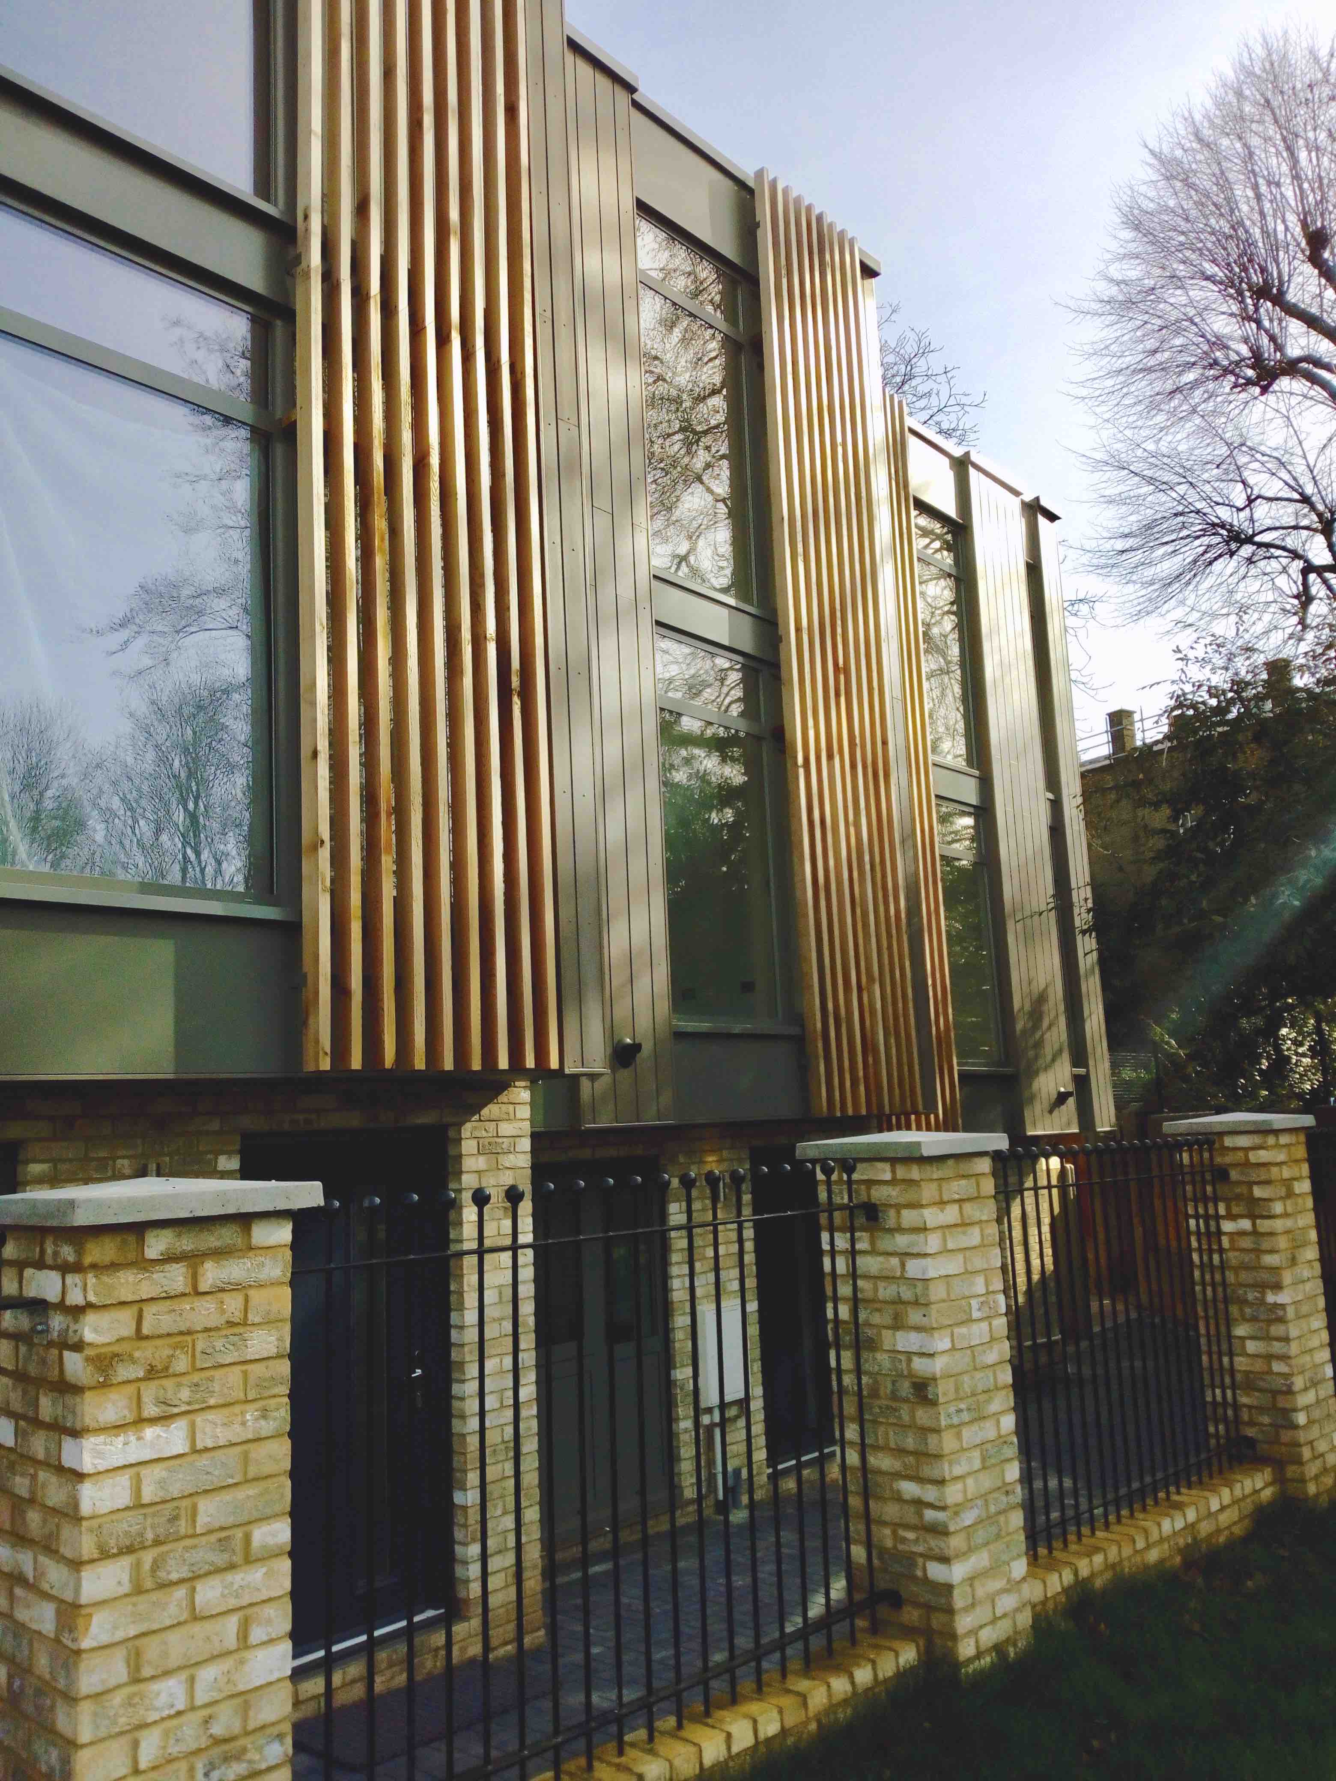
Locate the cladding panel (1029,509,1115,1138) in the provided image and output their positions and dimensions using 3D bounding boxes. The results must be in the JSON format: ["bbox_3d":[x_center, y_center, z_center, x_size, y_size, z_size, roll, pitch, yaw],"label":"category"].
[{"bbox_3d":[3.965,-0.738,13.775,0.170,6.142,0.410,-10,-11,40],"label":"cladding panel"}]

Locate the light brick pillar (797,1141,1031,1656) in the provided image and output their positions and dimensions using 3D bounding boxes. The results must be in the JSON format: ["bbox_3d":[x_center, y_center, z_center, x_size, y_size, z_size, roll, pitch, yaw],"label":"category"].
[{"bbox_3d":[0.822,1.616,4.598,0.500,1.570,0.530,-10,-11,40],"label":"light brick pillar"}]

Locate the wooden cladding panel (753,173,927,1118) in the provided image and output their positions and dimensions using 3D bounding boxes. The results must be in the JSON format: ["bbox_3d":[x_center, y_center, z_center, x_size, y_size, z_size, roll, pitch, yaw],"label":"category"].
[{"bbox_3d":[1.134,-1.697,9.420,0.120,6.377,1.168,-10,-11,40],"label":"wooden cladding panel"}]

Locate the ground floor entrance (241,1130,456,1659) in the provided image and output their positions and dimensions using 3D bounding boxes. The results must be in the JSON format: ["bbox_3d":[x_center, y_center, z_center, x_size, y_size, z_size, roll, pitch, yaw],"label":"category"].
[{"bbox_3d":[-1.310,2.035,5.732,0.150,2.110,1.112,-10,-11,40],"label":"ground floor entrance"}]

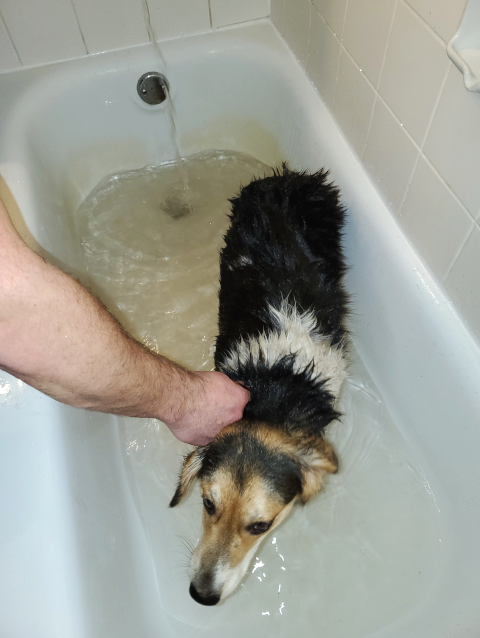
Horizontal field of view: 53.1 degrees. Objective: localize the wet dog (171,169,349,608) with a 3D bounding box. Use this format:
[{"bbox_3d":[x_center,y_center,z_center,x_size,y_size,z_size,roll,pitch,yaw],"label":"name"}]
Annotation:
[{"bbox_3d":[0.060,0.073,0.851,0.250,0.410,0.720,-1,58,2],"label":"wet dog"}]

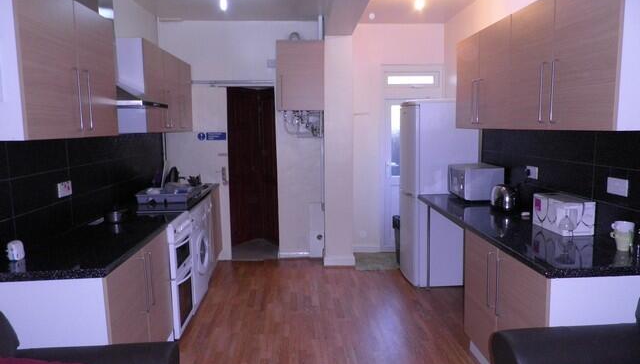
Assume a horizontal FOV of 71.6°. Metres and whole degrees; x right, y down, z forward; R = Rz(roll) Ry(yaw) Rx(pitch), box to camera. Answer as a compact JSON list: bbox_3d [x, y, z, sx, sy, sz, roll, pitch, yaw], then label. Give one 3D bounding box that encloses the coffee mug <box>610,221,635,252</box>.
[{"bbox_3d":[1.556,0.286,2.284,0.105,0.143,0.087,4,9,34],"label":"coffee mug"}]

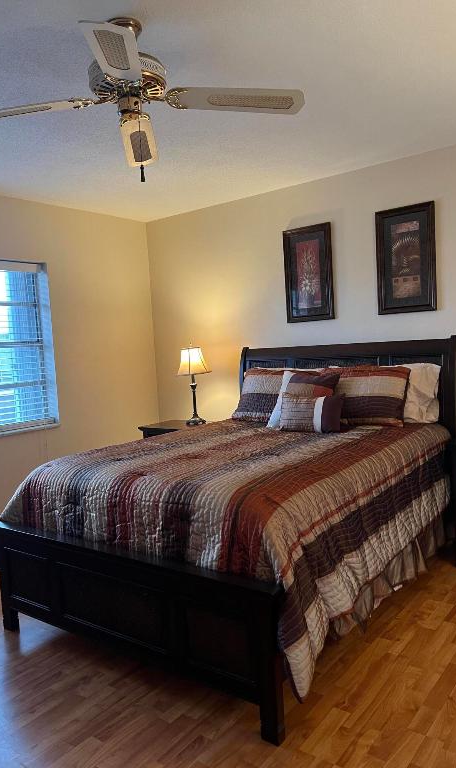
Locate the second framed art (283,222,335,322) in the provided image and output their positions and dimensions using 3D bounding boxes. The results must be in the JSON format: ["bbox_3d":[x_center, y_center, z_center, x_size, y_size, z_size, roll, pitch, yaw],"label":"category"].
[{"bbox_3d":[0.584,-0.794,4.179,0.382,0.671,0.030,0,5,37],"label":"second framed art"}]

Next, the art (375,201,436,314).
[{"bbox_3d":[1.155,-0.803,3.748,0.378,0.678,0.030,0,5,37],"label":"art"}]

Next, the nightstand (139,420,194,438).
[{"bbox_3d":[-0.306,0.674,4.637,0.615,0.690,0.480,0,5,37],"label":"nightstand"}]

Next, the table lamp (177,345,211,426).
[{"bbox_3d":[-0.278,0.006,4.656,0.265,0.635,0.265,0,5,37],"label":"table lamp"}]

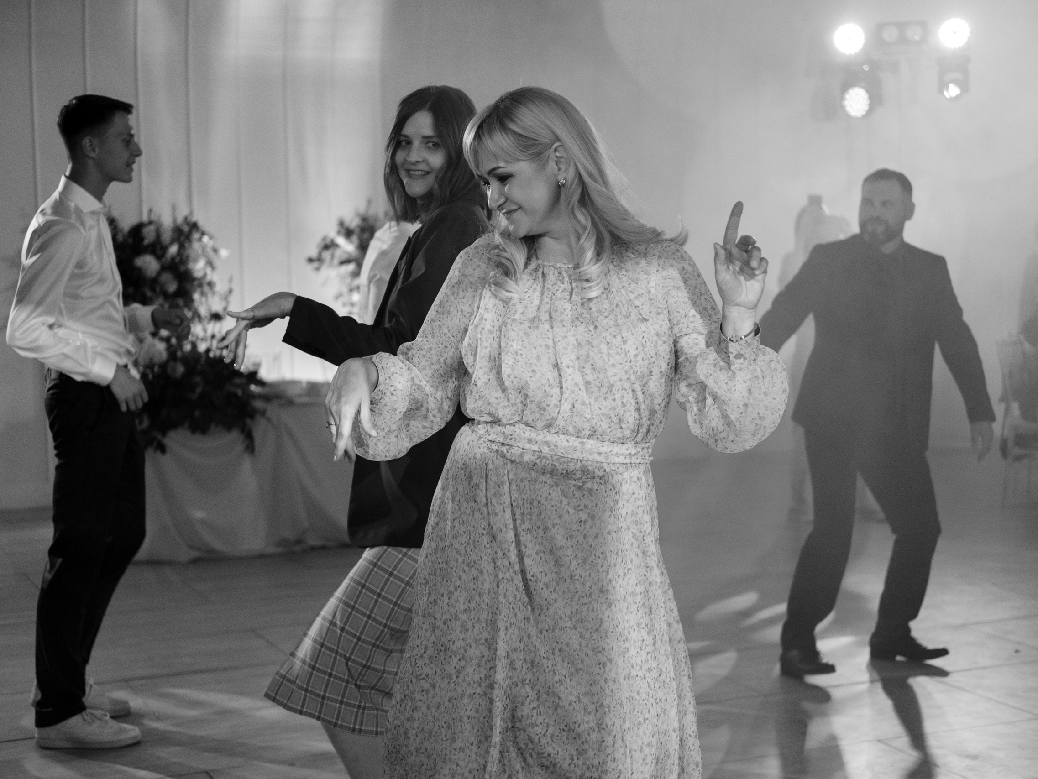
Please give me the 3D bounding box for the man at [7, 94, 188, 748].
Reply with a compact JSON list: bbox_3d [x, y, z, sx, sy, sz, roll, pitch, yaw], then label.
[{"bbox_3d":[-1.240,0.080,5.100,0.470,1.875,0.500,-1,4,0],"label":"man"}]

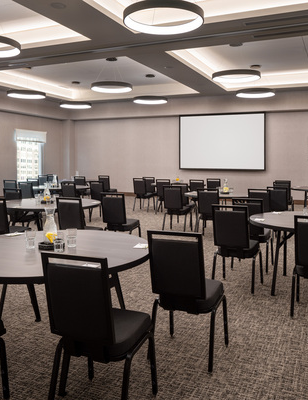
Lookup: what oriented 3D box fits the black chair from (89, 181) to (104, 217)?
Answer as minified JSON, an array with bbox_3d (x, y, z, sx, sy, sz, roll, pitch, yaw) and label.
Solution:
[{"bbox_3d":[-1.173,0.032,9.231,0.470,0.915,0.535,2,6,26],"label":"black chair"}]

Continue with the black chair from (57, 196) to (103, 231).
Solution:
[{"bbox_3d":[-0.991,0.407,5.413,0.460,0.900,0.550,2,6,23],"label":"black chair"}]

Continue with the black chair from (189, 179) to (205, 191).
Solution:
[{"bbox_3d":[1.159,-0.038,9.945,0.470,0.915,0.535,2,6,26],"label":"black chair"}]

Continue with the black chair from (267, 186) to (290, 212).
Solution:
[{"bbox_3d":[2.278,0.225,7.253,0.470,0.915,0.535,2,5,23],"label":"black chair"}]

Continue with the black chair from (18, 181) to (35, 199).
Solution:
[{"bbox_3d":[-2.670,0.065,8.894,0.470,0.915,0.535,2,6,26],"label":"black chair"}]

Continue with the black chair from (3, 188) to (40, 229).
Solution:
[{"bbox_3d":[-2.200,0.262,6.770,0.460,0.900,0.550,3,6,25],"label":"black chair"}]

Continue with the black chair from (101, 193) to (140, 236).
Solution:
[{"bbox_3d":[-0.513,0.305,6.494,0.460,0.900,0.550,2,6,25],"label":"black chair"}]

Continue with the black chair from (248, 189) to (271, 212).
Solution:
[{"bbox_3d":[1.852,0.261,6.829,0.460,0.900,0.550,3,6,26],"label":"black chair"}]

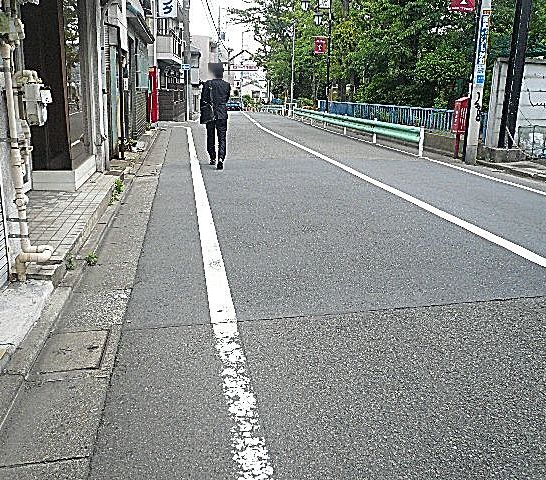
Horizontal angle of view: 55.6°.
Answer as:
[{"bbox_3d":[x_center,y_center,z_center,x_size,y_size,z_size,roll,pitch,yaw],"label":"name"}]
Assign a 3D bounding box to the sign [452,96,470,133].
[{"bbox_3d":[4.261,-2.802,11.627,0.250,0.761,0.280,-1,16,-10],"label":"sign"}]

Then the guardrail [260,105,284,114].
[{"bbox_3d":[-0.180,-9.800,39.000,0.200,0.700,12.000,0,16,-8],"label":"guardrail"}]

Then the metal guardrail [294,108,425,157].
[{"bbox_3d":[2.238,-4.415,19.275,0.200,0.683,15.850,0,16,-9],"label":"metal guardrail"}]

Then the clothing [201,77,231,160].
[{"bbox_3d":[-0.974,-2.068,8.967,0.520,1.377,0.420,-1,16,-10],"label":"clothing"}]

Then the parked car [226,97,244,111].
[{"bbox_3d":[-3.941,-13.923,53.000,1.680,1.470,4.100,1,16,-5],"label":"parked car"}]

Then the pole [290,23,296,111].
[{"bbox_3d":[1.114,-9.392,28.816,0.140,4.994,0.140,-1,16,-10],"label":"pole"}]

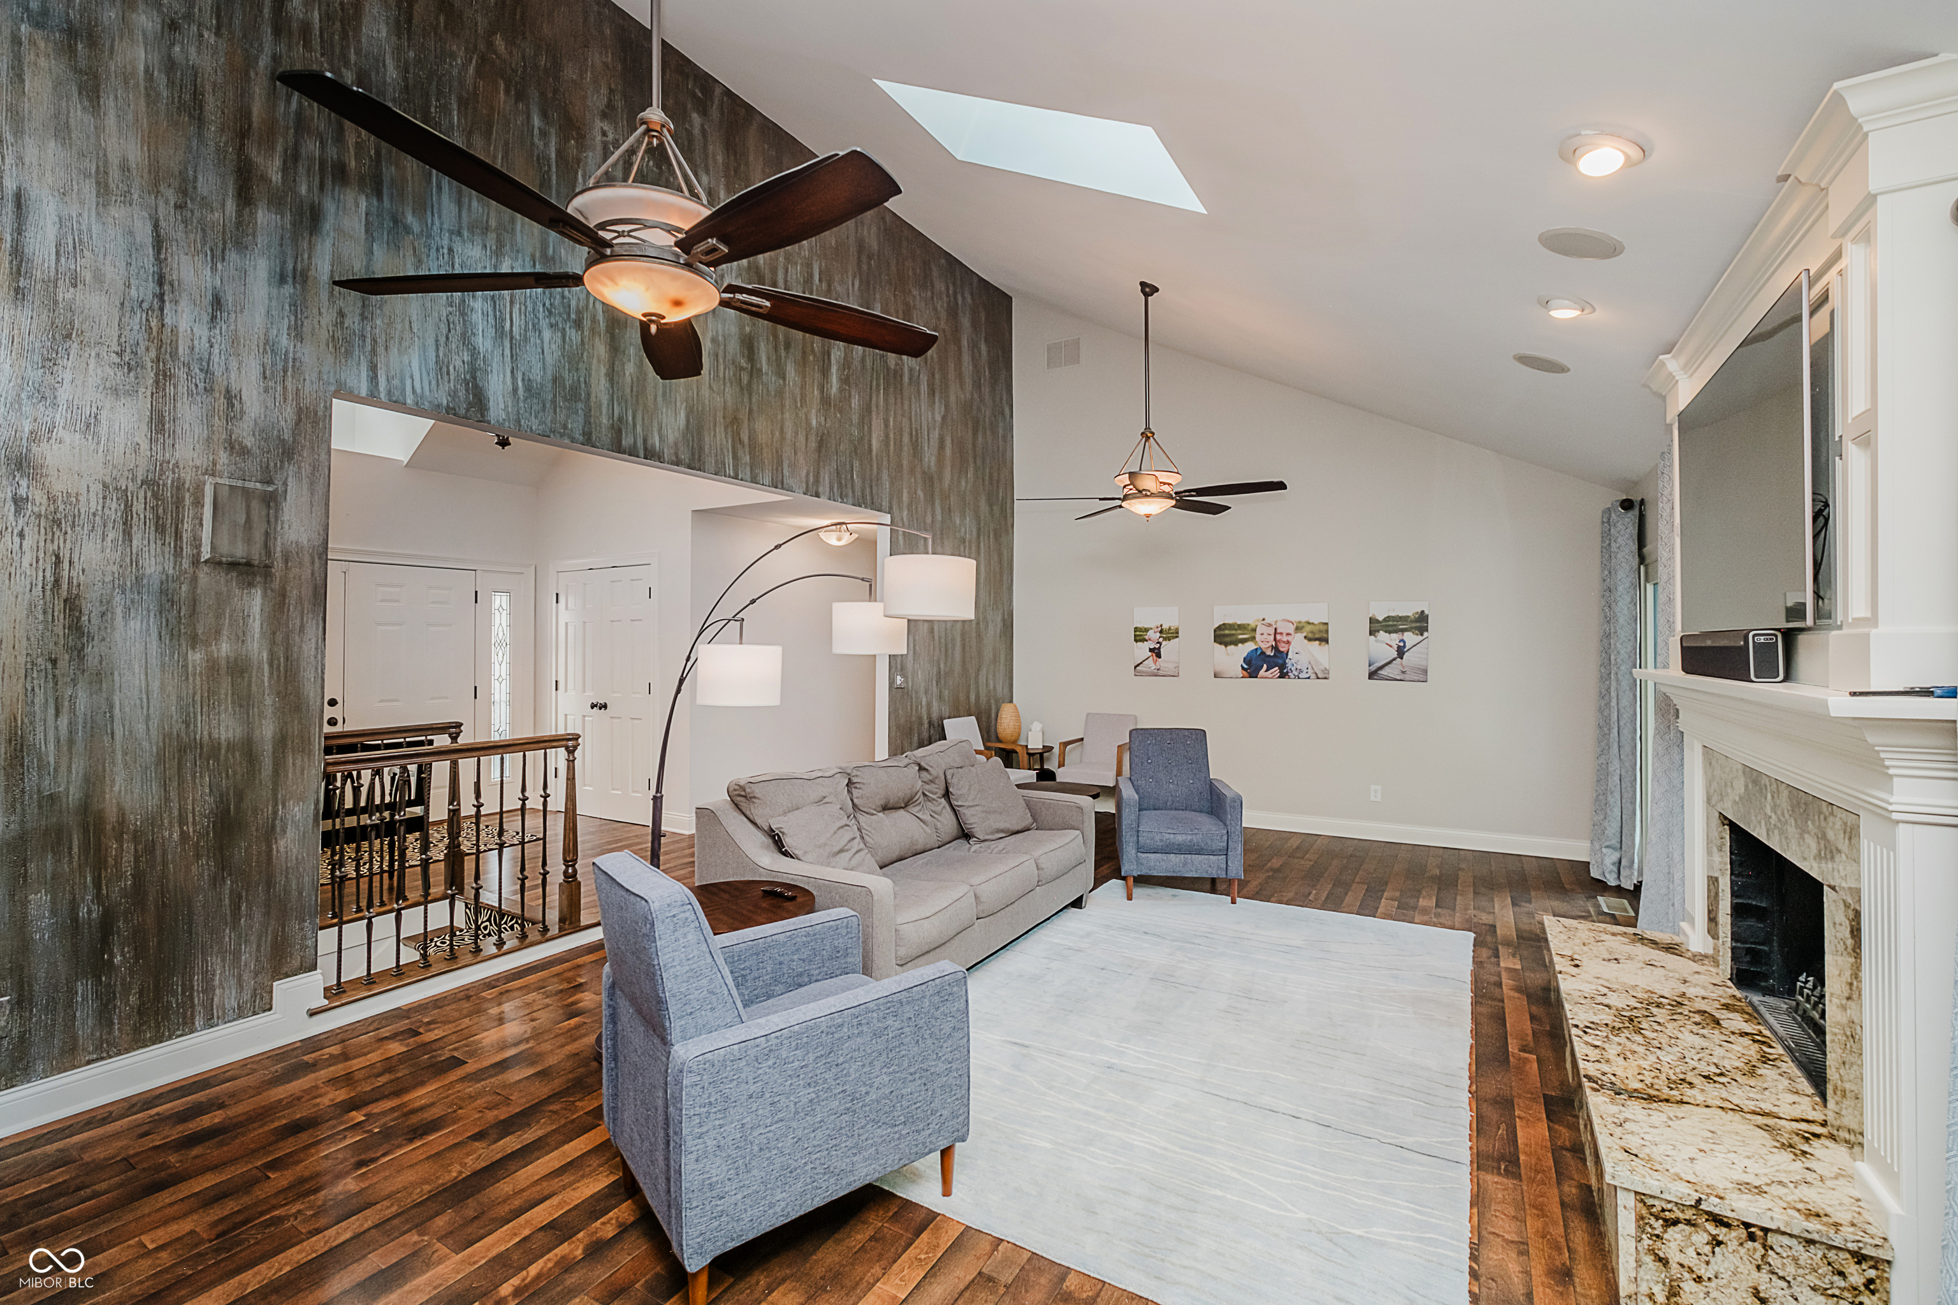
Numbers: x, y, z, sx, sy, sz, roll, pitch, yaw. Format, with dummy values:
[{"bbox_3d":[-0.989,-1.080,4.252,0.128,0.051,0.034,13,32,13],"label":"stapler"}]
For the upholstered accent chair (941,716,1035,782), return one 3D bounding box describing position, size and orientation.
[{"bbox_3d":[0.066,1.012,6.597,0.690,0.890,0.620,0,0,32],"label":"upholstered accent chair"}]

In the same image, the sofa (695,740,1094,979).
[{"bbox_3d":[-0.272,1.001,4.102,0.980,0.920,2.020,0,0,32],"label":"sofa"}]

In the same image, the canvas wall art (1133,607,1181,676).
[{"bbox_3d":[1.540,-0.086,7.089,0.408,0.604,0.035,0,0,31],"label":"canvas wall art"}]

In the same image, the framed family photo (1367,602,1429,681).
[{"bbox_3d":[3.153,-0.083,6.143,0.400,0.605,0.030,0,0,32],"label":"framed family photo"}]

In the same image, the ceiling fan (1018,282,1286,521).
[{"bbox_3d":[1.109,-1.636,5.348,1.700,1.550,1.680,0,0,32],"label":"ceiling fan"}]

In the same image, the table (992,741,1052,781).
[{"bbox_3d":[0.428,1.157,7.251,0.500,0.594,0.500,0,0,32],"label":"table"}]

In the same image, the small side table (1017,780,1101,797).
[{"bbox_3d":[0.486,1.177,5.266,0.610,0.556,0.610,0,0,32],"label":"small side table"}]

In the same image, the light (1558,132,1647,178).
[{"bbox_3d":[1.663,-1.325,2.181,0.210,0.055,0.210,30,15,28],"label":"light"}]

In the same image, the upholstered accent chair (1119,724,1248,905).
[{"bbox_3d":[1.207,0.970,5.039,0.670,0.939,0.800,0,0,7],"label":"upholstered accent chair"}]

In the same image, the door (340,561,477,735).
[{"bbox_3d":[-4.441,0.335,6.425,0.050,2.030,0.915,0,0,32],"label":"door"}]

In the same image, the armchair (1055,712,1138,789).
[{"bbox_3d":[1.021,1.002,6.849,0.600,0.880,0.760,0,0,31],"label":"armchair"}]

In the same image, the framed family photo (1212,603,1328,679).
[{"bbox_3d":[2.349,-0.088,6.598,0.895,0.604,0.035,0,0,31],"label":"framed family photo"}]

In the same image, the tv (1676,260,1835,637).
[{"bbox_3d":[2.229,-0.465,2.389,0.050,0.800,1.370,0,0,31],"label":"tv"}]

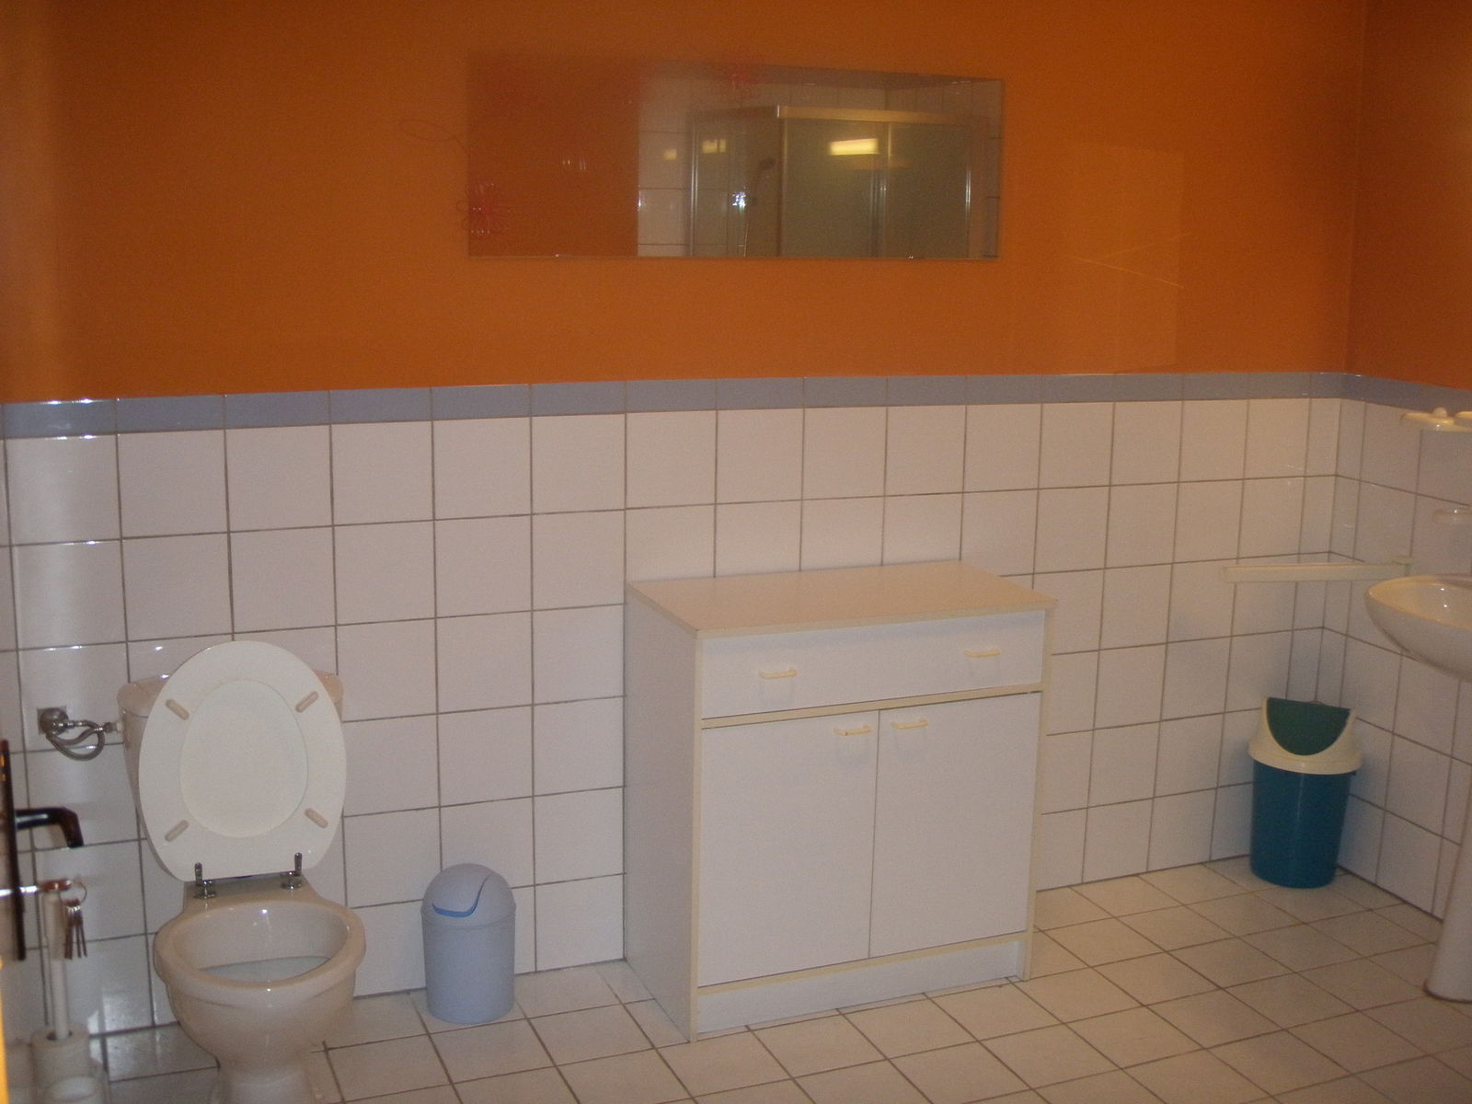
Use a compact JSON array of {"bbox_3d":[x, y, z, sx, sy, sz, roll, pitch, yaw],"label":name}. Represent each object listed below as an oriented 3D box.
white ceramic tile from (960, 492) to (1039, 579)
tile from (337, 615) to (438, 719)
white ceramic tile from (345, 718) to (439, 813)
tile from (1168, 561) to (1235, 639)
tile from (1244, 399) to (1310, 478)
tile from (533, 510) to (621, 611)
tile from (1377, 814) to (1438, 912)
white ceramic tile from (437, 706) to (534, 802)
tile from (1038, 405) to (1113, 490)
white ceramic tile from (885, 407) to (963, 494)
[{"bbox_3d":[0.603,-0.040,3.713,0.199,0.199,0.010,-4,12,-22],"label":"white ceramic tile"},{"bbox_3d":[-0.697,0.238,3.236,0.198,0.198,0.010,-4,13,-22],"label":"tile"},{"bbox_3d":[-0.701,0.433,3.283,0.199,0.199,0.010,-4,12,-22],"label":"white ceramic tile"},{"bbox_3d":[1.146,0.120,3.976,0.199,0.199,0.010,-4,12,-22],"label":"tile"},{"bbox_3d":[1.336,-0.280,3.991,0.199,0.199,0.010,-4,12,-22],"label":"tile"},{"bbox_3d":[-0.326,0.019,3.343,0.198,0.198,0.010,-4,13,-22],"label":"tile"},{"bbox_3d":[1.634,0.748,3.917,0.010,0.198,0.198,-4,13,-22],"label":"tile"},{"bbox_3d":[-0.517,0.423,3.351,0.198,0.198,0.010,-4,13,-22],"label":"white ceramic tile"},{"bbox_3d":[0.790,-0.247,3.748,0.199,0.199,0.010,-4,12,-22],"label":"tile"},{"bbox_3d":[0.422,-0.225,3.599,0.199,0.199,0.010,-4,12,-22],"label":"white ceramic tile"}]

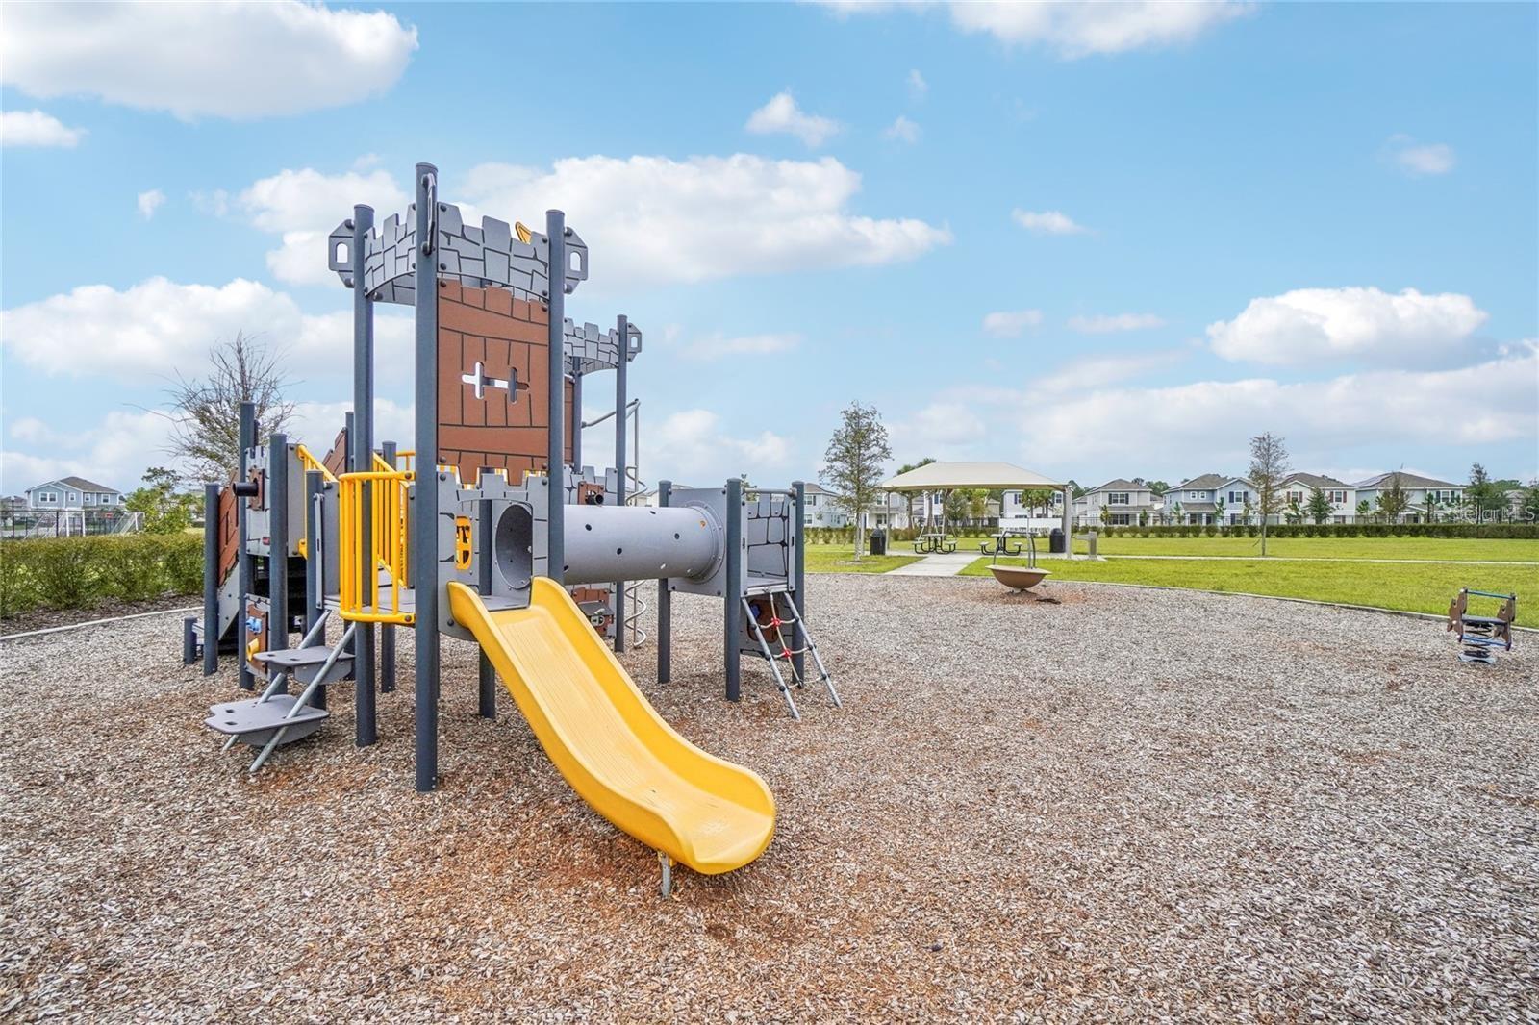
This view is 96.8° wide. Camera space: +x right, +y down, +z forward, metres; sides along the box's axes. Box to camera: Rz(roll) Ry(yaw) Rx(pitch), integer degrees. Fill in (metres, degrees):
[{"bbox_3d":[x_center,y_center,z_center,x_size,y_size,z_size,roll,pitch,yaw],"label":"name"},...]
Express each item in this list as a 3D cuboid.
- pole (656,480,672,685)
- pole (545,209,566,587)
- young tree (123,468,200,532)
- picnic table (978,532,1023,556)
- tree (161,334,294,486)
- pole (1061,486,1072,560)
[{"bbox_3d":[-0.905,0.604,5.930,0.108,1.750,0.108,0,-1,38],"label":"pole"},{"bbox_3d":[-1.389,-0.225,4.450,0.108,3.490,0.108,0,-1,38],"label":"pole"},{"bbox_3d":[-22.200,-0.040,25.000,2.200,3.250,2.200,0,0,0],"label":"young tree"},{"bbox_3d":[8.930,1.210,26.300,1.600,0.760,1.830,0,0,22],"label":"picnic table"},{"bbox_3d":[-11.800,-1.217,15.000,2.600,5.480,2.600,0,0,0],"label":"tree"},{"bbox_3d":[10.410,0.340,23.800,0.200,2.520,0.200,0,0,0],"label":"pole"}]

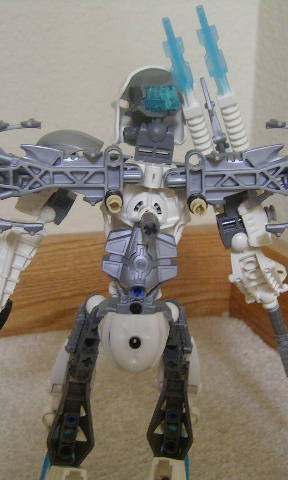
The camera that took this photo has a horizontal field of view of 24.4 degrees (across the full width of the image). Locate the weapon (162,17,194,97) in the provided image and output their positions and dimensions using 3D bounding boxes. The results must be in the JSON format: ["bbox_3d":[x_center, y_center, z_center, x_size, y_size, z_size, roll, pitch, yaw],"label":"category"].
[{"bbox_3d":[0.015,-0.083,0.304,0.009,0.039,0.007,-16,22,7],"label":"weapon"}]

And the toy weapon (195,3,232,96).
[{"bbox_3d":[0.031,-0.085,0.299,0.009,0.042,0.007,-16,22,10],"label":"toy weapon"}]

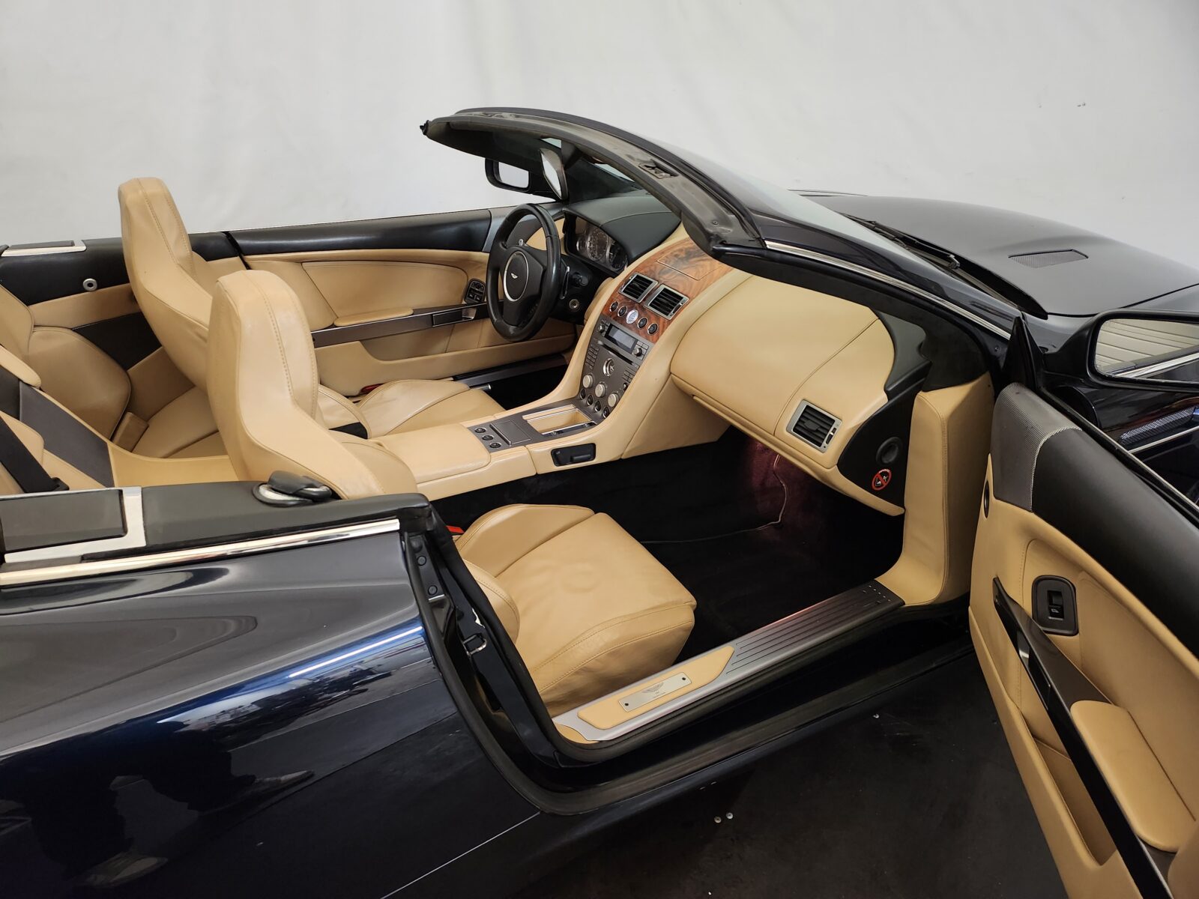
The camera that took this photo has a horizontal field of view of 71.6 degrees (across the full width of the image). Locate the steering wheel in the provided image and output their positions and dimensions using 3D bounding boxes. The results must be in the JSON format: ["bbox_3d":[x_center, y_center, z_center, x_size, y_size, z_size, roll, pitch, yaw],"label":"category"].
[{"bbox_3d":[-0.197,-0.490,2.311,0.100,0.370,0.370,1,25,-37],"label":"steering wheel"}]

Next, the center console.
[{"bbox_3d":[-0.097,-0.189,2.037,0.490,0.310,0.270,-15,34,-29],"label":"center console"}]

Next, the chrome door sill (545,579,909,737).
[{"bbox_3d":[0.295,0.411,1.661,0.830,0.030,0.100,-15,34,-29],"label":"chrome door sill"}]

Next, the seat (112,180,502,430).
[{"bbox_3d":[-0.673,-0.241,2.104,0.850,0.930,0.520,-15,34,-29],"label":"seat"}]

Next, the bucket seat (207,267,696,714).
[{"bbox_3d":[-0.241,0.076,1.557,0.860,0.940,0.520,-15,34,-29],"label":"bucket seat"}]

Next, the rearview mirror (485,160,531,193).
[{"bbox_3d":[-0.286,-0.900,2.741,0.090,0.130,0.200,-24,39,-39],"label":"rearview mirror"}]

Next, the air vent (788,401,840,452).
[{"bbox_3d":[0.465,-0.048,1.768,0.040,0.076,0.112,12,18,-40],"label":"air vent"}]

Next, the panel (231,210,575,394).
[{"bbox_3d":[-0.535,-0.461,2.564,1.060,0.540,0.150,-15,34,-29],"label":"panel"}]

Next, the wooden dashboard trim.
[{"bbox_3d":[0.180,-0.425,2.100,0.320,0.070,0.250,-44,43,-6],"label":"wooden dashboard trim"}]

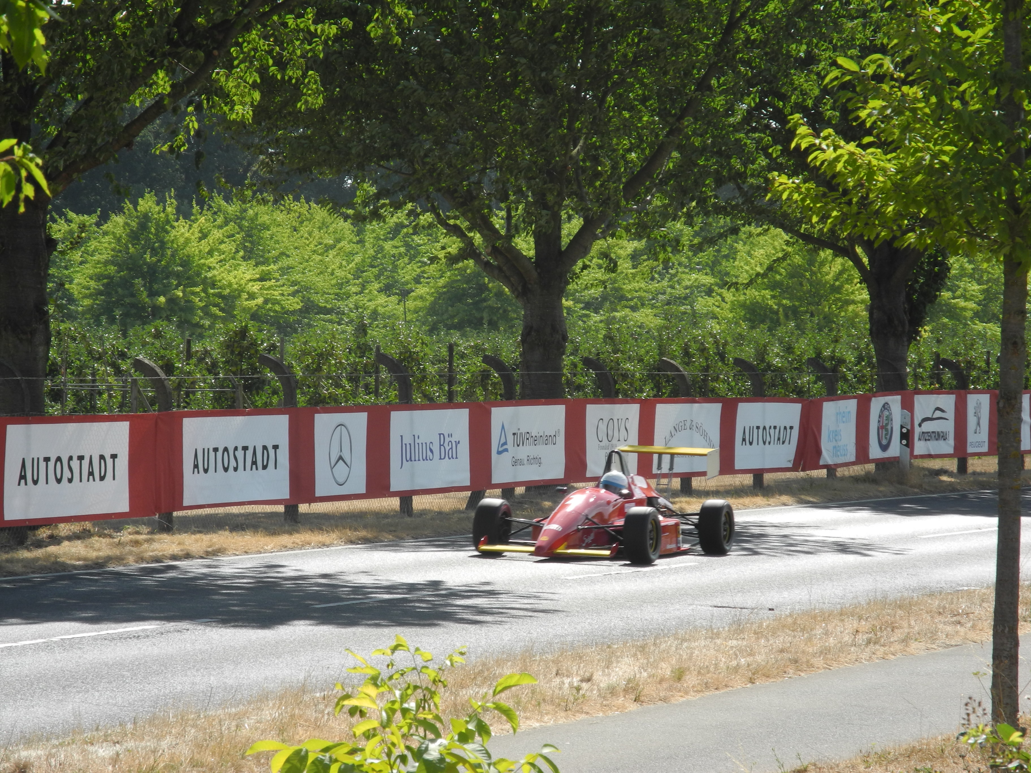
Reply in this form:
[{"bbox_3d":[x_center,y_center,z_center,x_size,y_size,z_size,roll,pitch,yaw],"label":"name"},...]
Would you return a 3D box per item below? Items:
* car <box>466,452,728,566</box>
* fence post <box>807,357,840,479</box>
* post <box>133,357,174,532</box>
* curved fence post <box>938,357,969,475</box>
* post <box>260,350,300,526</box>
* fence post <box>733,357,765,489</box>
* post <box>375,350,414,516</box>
[{"bbox_3d":[0.917,1.123,57.907,1.750,1.040,4.280,2,1,18],"label":"car"},{"bbox_3d":[4.303,0.456,83.300,0.440,1.750,0.115,0,0,19],"label":"fence post"},{"bbox_3d":[-3.607,0.578,59.340,0.400,1.741,0.115,0,0,18],"label":"post"},{"bbox_3d":[6.271,0.426,85.307,0.375,1.672,0.105,0,0,19],"label":"curved fence post"},{"bbox_3d":[-2.490,0.539,62.740,0.400,1.782,0.115,0,0,18],"label":"post"},{"bbox_3d":[3.130,0.496,79.740,0.400,1.758,0.115,0,0,18],"label":"fence post"},{"bbox_3d":[-1.339,0.533,66.240,0.400,1.809,0.115,0,0,18],"label":"post"}]

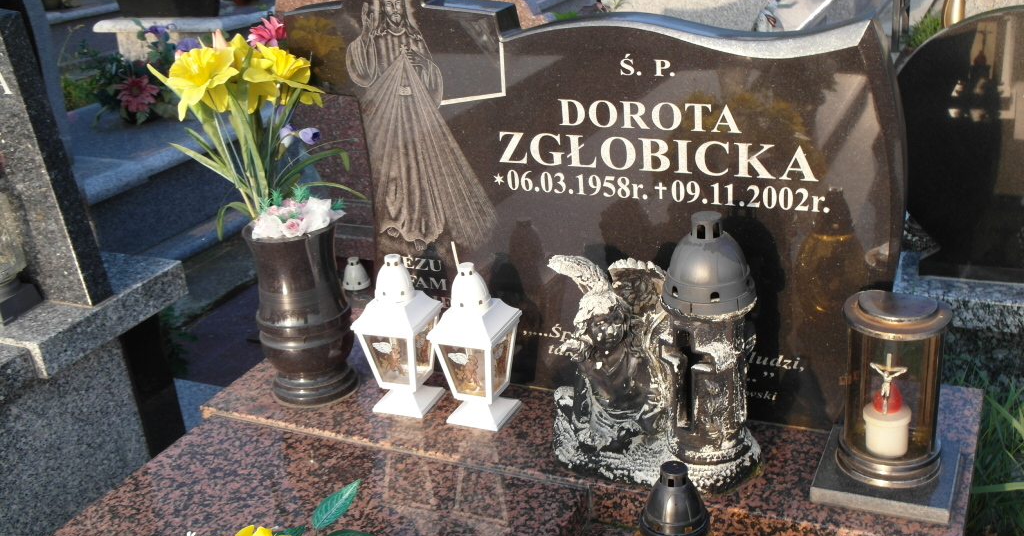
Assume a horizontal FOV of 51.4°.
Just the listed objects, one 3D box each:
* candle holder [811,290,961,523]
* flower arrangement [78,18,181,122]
[{"bbox_3d":[0.433,0.148,1.214,0.148,0.218,0.148,6,24,25],"label":"candle holder"},{"bbox_3d":[-1.230,-0.633,3.450,0.320,0.290,0.280,6,24,25],"label":"flower arrangement"}]

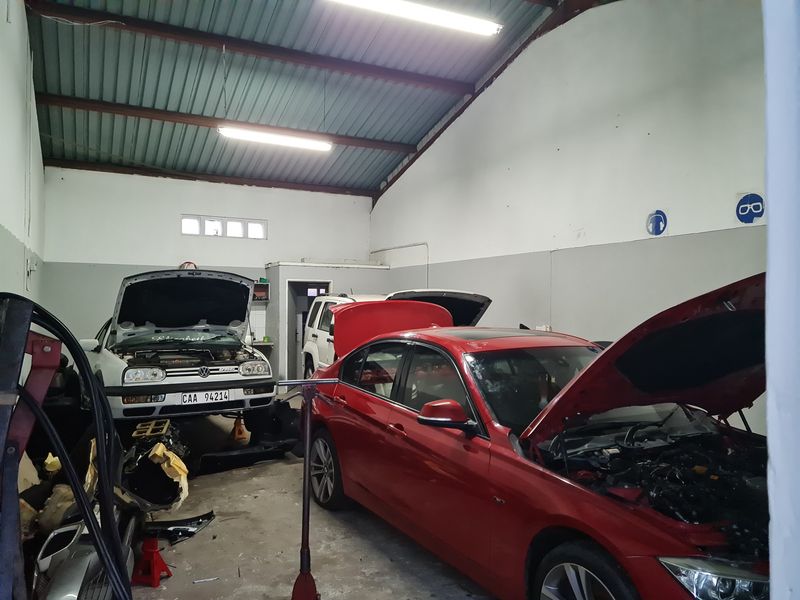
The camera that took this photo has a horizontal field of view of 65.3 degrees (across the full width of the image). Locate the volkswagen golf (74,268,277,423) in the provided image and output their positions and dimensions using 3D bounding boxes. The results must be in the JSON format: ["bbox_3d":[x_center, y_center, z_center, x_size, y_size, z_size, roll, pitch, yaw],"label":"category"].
[{"bbox_3d":[-2.956,0.701,7.718,1.720,1.660,4.020,2,-7,-33],"label":"volkswagen golf"}]

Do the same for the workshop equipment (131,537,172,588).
[{"bbox_3d":[-1.414,1.483,3.574,0.165,0.260,0.160,0,-1,4],"label":"workshop equipment"}]

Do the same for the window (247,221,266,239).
[{"bbox_3d":[-2.823,-1.362,12.225,0.340,0.320,0.080,1,-1,-26],"label":"window"}]

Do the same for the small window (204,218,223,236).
[{"bbox_3d":[-3.544,-1.376,11.872,0.340,0.320,0.080,1,-1,-26],"label":"small window"}]

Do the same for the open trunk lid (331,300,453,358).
[{"bbox_3d":[-0.116,0.303,5.902,1.270,0.620,0.400,1,-1,-28],"label":"open trunk lid"}]

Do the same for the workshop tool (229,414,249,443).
[{"bbox_3d":[-1.938,1.523,7.588,0.210,0.320,0.210,1,-1,-26],"label":"workshop tool"}]

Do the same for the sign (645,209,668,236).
[{"bbox_3d":[2.721,-0.813,6.600,0.010,0.275,0.275,1,-1,-26],"label":"sign"}]

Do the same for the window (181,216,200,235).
[{"bbox_3d":[-3.919,-1.381,11.688,0.350,0.320,0.080,1,-1,-26],"label":"window"}]

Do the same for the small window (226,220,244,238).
[{"bbox_3d":[-3.184,-1.365,12.048,0.340,0.320,0.080,1,-1,-26],"label":"small window"}]

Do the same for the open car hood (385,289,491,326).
[{"bbox_3d":[0.340,0.229,8.324,1.480,0.680,0.900,1,-1,-22],"label":"open car hood"}]

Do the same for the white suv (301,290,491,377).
[{"bbox_3d":[-0.179,0.814,9.583,1.860,1.830,4.450,1,-1,-22],"label":"white suv"}]

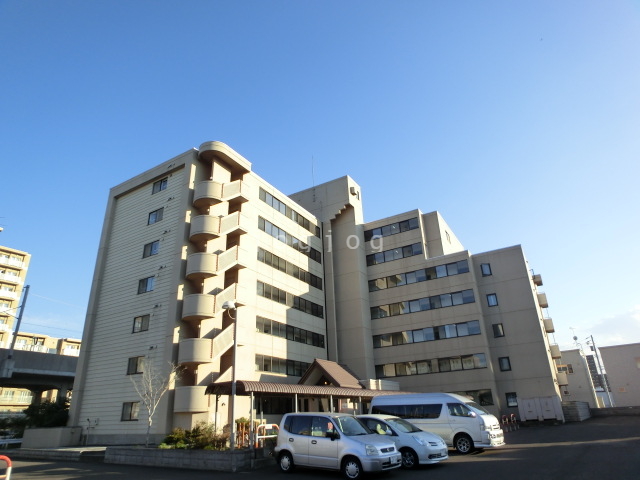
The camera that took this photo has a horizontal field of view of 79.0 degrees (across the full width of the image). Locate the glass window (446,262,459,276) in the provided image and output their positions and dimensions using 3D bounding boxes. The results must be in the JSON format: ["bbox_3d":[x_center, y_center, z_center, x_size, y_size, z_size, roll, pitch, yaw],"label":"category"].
[{"bbox_3d":[12.756,2.832,37.163,1.000,1.200,0.150,-16,-26,26],"label":"glass window"}]

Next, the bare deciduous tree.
[{"bbox_3d":[-8.033,7.911,18.904,2.450,3.950,2.200,7,-25,-20],"label":"bare deciduous tree"}]

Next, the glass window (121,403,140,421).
[{"bbox_3d":[-12.626,11.478,25.970,1.770,1.160,0.120,-16,-27,26],"label":"glass window"}]

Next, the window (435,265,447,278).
[{"bbox_3d":[11.839,3.095,37.624,1.000,1.200,0.150,-16,-26,26],"label":"window"}]

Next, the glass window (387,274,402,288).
[{"bbox_3d":[7.526,4.185,38.961,1.487,1.150,0.120,-15,-27,29],"label":"glass window"}]

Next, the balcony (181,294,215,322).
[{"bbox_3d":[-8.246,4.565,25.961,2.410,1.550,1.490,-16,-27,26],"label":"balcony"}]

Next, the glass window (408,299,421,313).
[{"bbox_3d":[9.100,6.311,36.993,0.990,1.185,0.120,-15,-27,29],"label":"glass window"}]

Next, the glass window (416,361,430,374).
[{"bbox_3d":[9.570,11.658,35.535,1.120,1.170,0.150,-15,-26,26],"label":"glass window"}]

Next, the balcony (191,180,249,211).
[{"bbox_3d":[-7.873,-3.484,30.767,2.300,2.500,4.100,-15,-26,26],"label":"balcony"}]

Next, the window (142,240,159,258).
[{"bbox_3d":[-12.861,0.743,29.642,1.720,1.100,0.120,-15,-27,27],"label":"window"}]

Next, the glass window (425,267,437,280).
[{"bbox_3d":[10.923,3.313,38.050,1.000,1.170,0.150,-15,-26,26],"label":"glass window"}]

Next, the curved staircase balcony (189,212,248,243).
[{"bbox_3d":[-7.839,-0.991,29.611,2.290,2.900,4.070,-16,-27,26],"label":"curved staircase balcony"}]

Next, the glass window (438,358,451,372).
[{"bbox_3d":[11.410,11.419,35.395,1.030,1.190,0.120,-16,-27,26],"label":"glass window"}]

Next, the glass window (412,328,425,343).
[{"bbox_3d":[9.312,9.079,36.648,1.030,1.200,0.120,-15,-27,27],"label":"glass window"}]

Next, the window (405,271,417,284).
[{"bbox_3d":[9.248,3.753,38.915,1.000,1.150,0.150,-15,-26,26],"label":"window"}]

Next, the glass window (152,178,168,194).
[{"bbox_3d":[-13.209,-4.431,32.190,1.820,1.200,0.150,-15,-26,26],"label":"glass window"}]

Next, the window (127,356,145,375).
[{"bbox_3d":[-12.360,8.465,26.119,1.700,1.100,0.120,-15,-27,27],"label":"window"}]

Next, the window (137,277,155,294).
[{"bbox_3d":[-12.858,3.373,28.871,1.680,1.170,0.150,-16,-26,26],"label":"window"}]

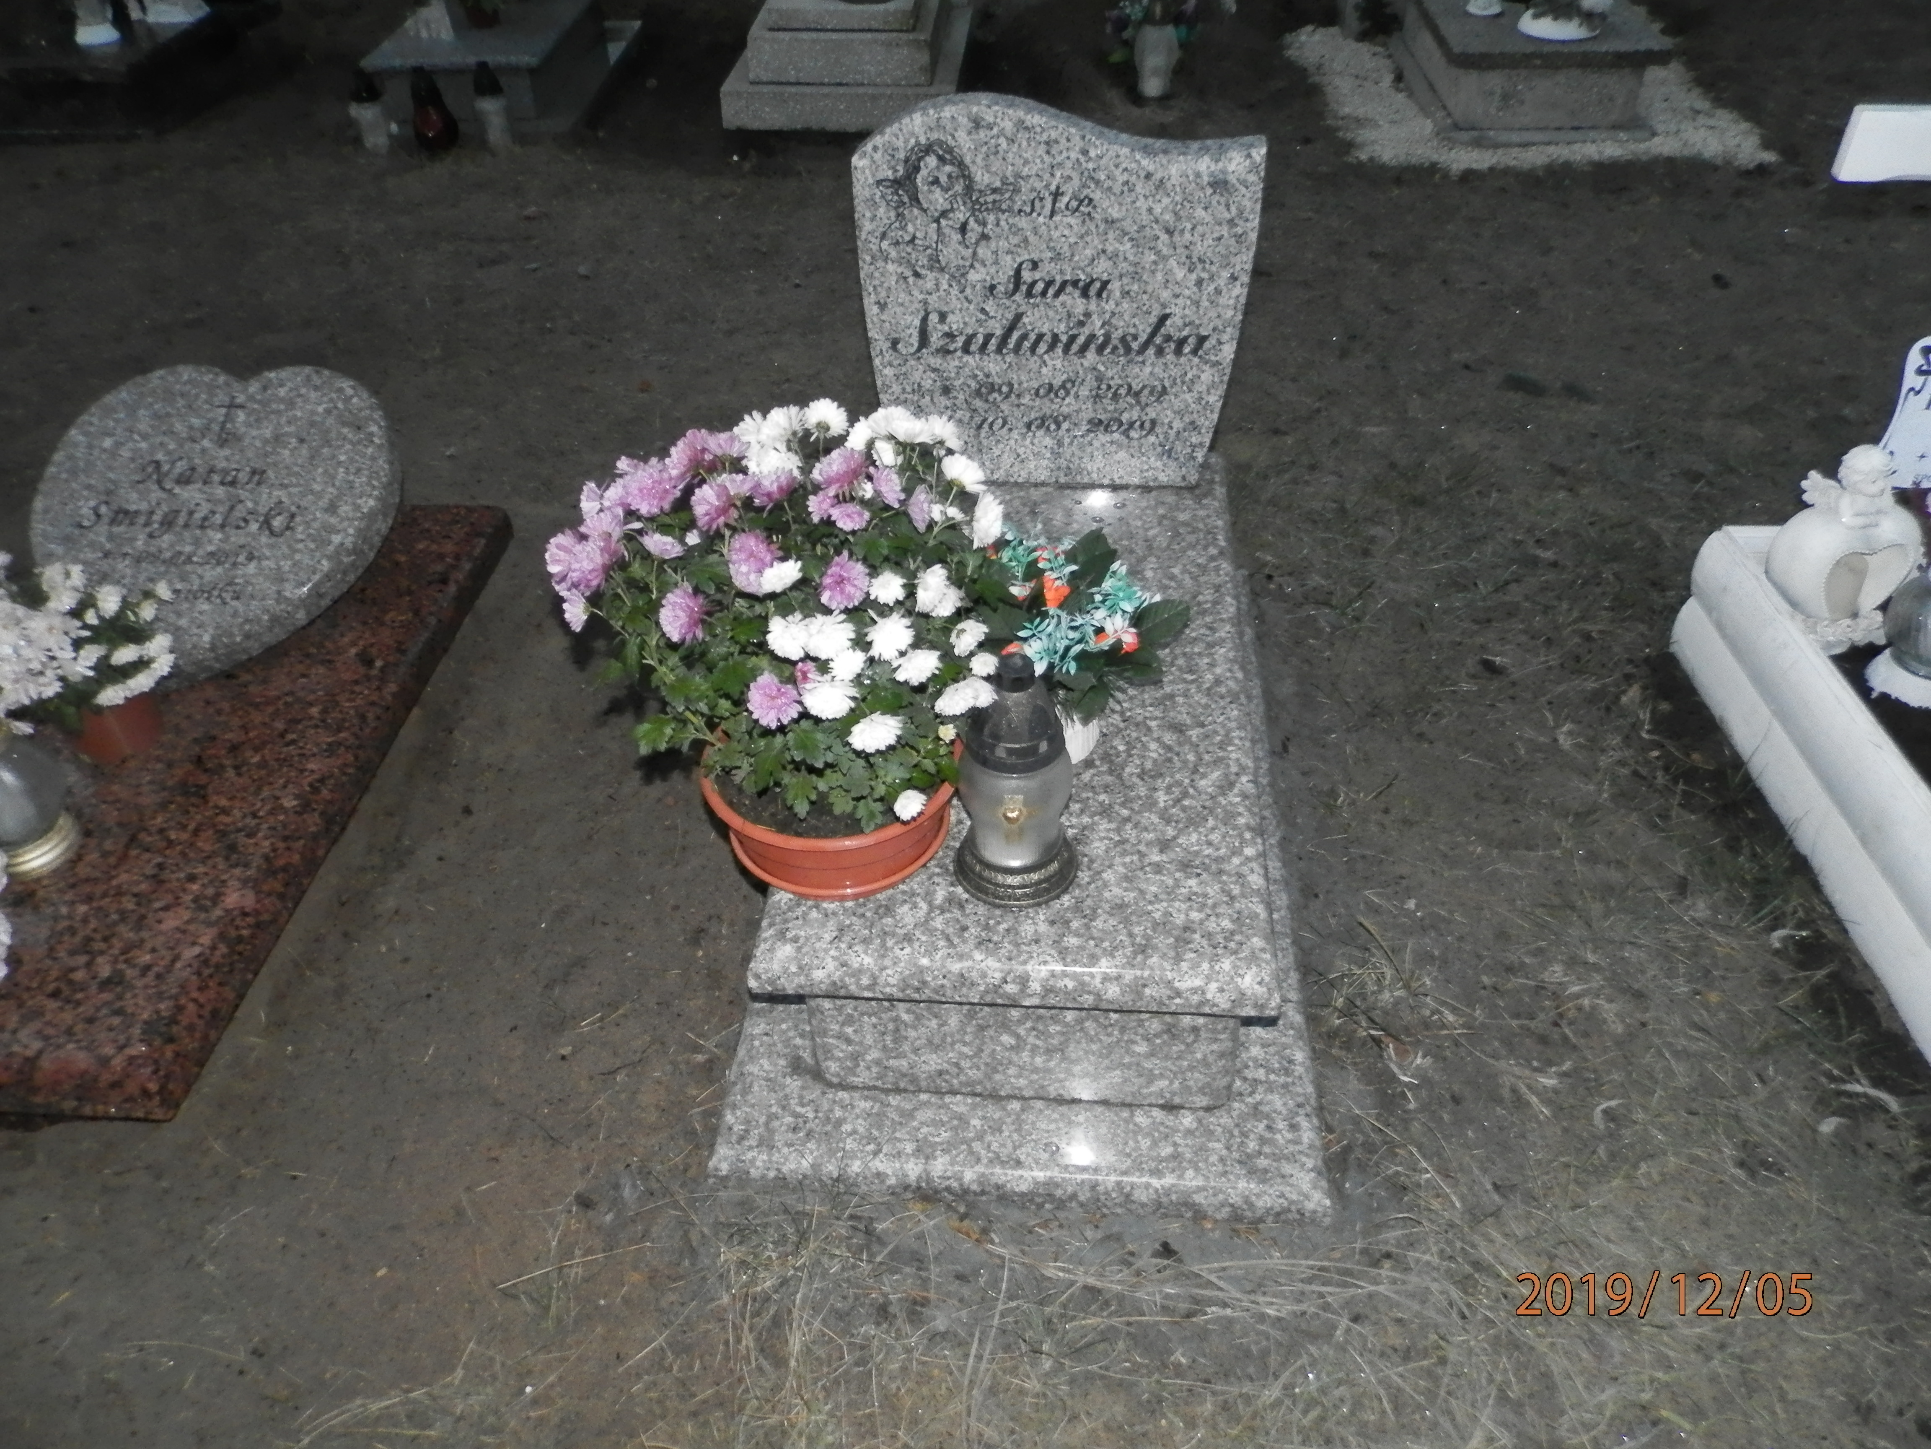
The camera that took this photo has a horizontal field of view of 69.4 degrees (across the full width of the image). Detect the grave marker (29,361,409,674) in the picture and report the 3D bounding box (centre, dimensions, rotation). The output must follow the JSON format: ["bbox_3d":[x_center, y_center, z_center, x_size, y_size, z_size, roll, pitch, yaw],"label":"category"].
[{"bbox_3d":[-1.217,-0.318,2.268,0.588,0.077,0.567,1,71,5],"label":"grave marker"}]

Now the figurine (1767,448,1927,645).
[{"bbox_3d":[1.258,-0.259,2.000,0.186,0.292,0.166,7,38,12],"label":"figurine"}]

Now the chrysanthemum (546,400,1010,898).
[{"bbox_3d":[-0.185,-0.085,1.464,0.454,0.456,0.435,2,37,6],"label":"chrysanthemum"}]

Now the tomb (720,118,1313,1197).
[{"bbox_3d":[0.094,-0.201,1.721,0.640,0.822,1.253,2,37,6],"label":"tomb"}]

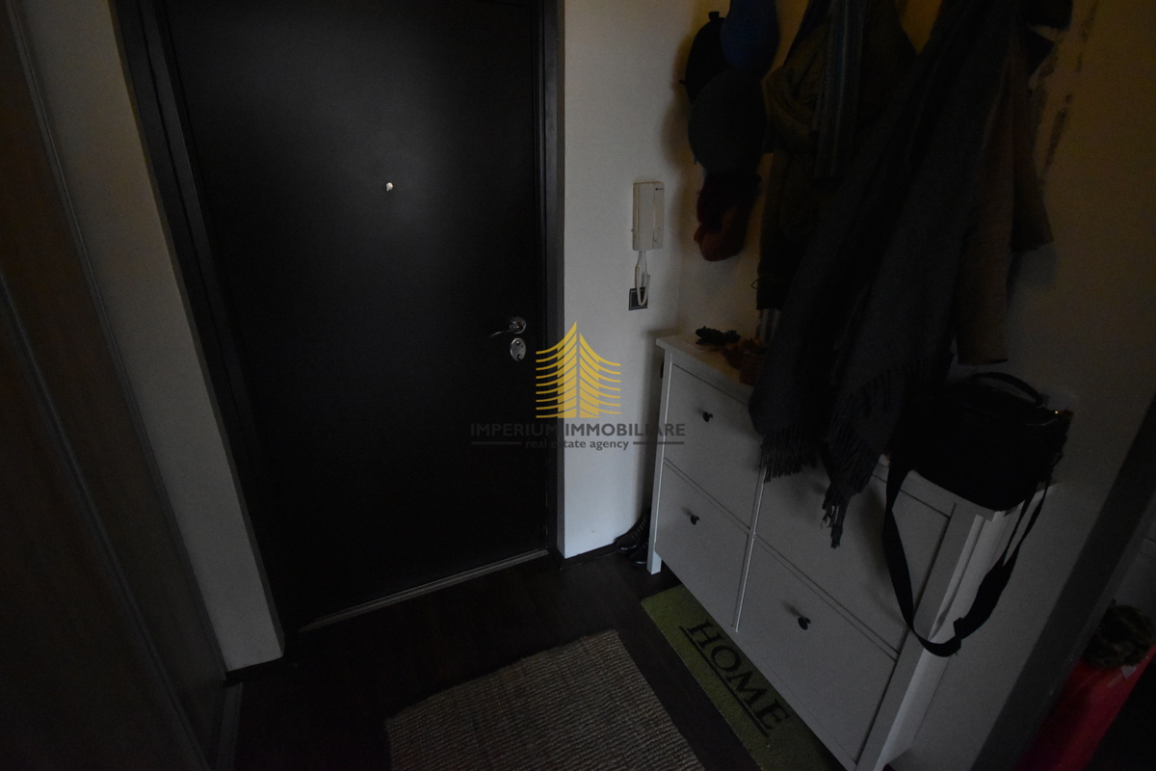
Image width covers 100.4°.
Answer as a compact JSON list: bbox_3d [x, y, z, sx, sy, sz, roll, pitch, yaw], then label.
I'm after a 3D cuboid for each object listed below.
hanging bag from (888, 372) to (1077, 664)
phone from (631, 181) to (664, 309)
[{"bbox_3d":[0.732,0.224,0.935,0.180,0.490,0.220,-7,23,-22],"label":"hanging bag"},{"bbox_3d":[0.241,-0.491,1.733,0.090,0.432,0.053,-7,23,-22],"label":"phone"}]

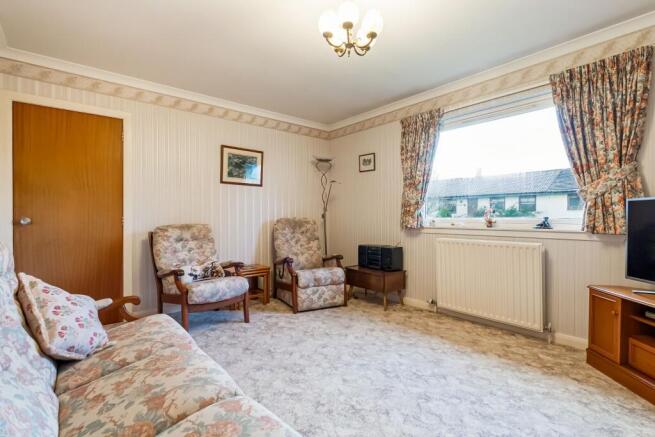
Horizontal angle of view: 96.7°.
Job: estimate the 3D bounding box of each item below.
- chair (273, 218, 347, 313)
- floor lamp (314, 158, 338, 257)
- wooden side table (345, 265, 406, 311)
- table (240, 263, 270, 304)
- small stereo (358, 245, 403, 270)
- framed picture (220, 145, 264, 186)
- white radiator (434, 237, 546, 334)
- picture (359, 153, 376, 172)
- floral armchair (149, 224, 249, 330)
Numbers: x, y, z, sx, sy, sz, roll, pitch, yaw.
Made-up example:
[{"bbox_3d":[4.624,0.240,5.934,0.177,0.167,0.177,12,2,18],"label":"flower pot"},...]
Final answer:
[{"bbox_3d":[-0.245,0.515,3.630,0.660,1.030,0.780,0,0,-29],"label":"chair"},{"bbox_3d":[-0.035,0.100,4.020,0.290,1.850,0.290,0,0,-30],"label":"floor lamp"},{"bbox_3d":[0.585,0.815,3.560,0.340,0.430,0.610,0,0,-42],"label":"wooden side table"},{"bbox_3d":[-0.955,0.815,3.490,0.460,0.430,0.310,0,0,-36],"label":"table"},{"bbox_3d":[0.645,0.475,3.575,0.230,0.260,0.500,0,0,-42],"label":"small stereo"},{"bbox_3d":[-1.012,-0.620,3.515,0.520,0.435,0.025,0,0,-38],"label":"framed picture"},{"bbox_3d":[1.485,0.572,2.740,0.090,0.715,0.900,0,0,-44],"label":"white radiator"},{"bbox_3d":[0.505,-0.712,3.745,0.020,0.215,0.250,0,0,-44],"label":"picture"},{"bbox_3d":[-1.290,0.545,2.935,0.670,0.970,0.760,0,0,-41],"label":"floral armchair"}]

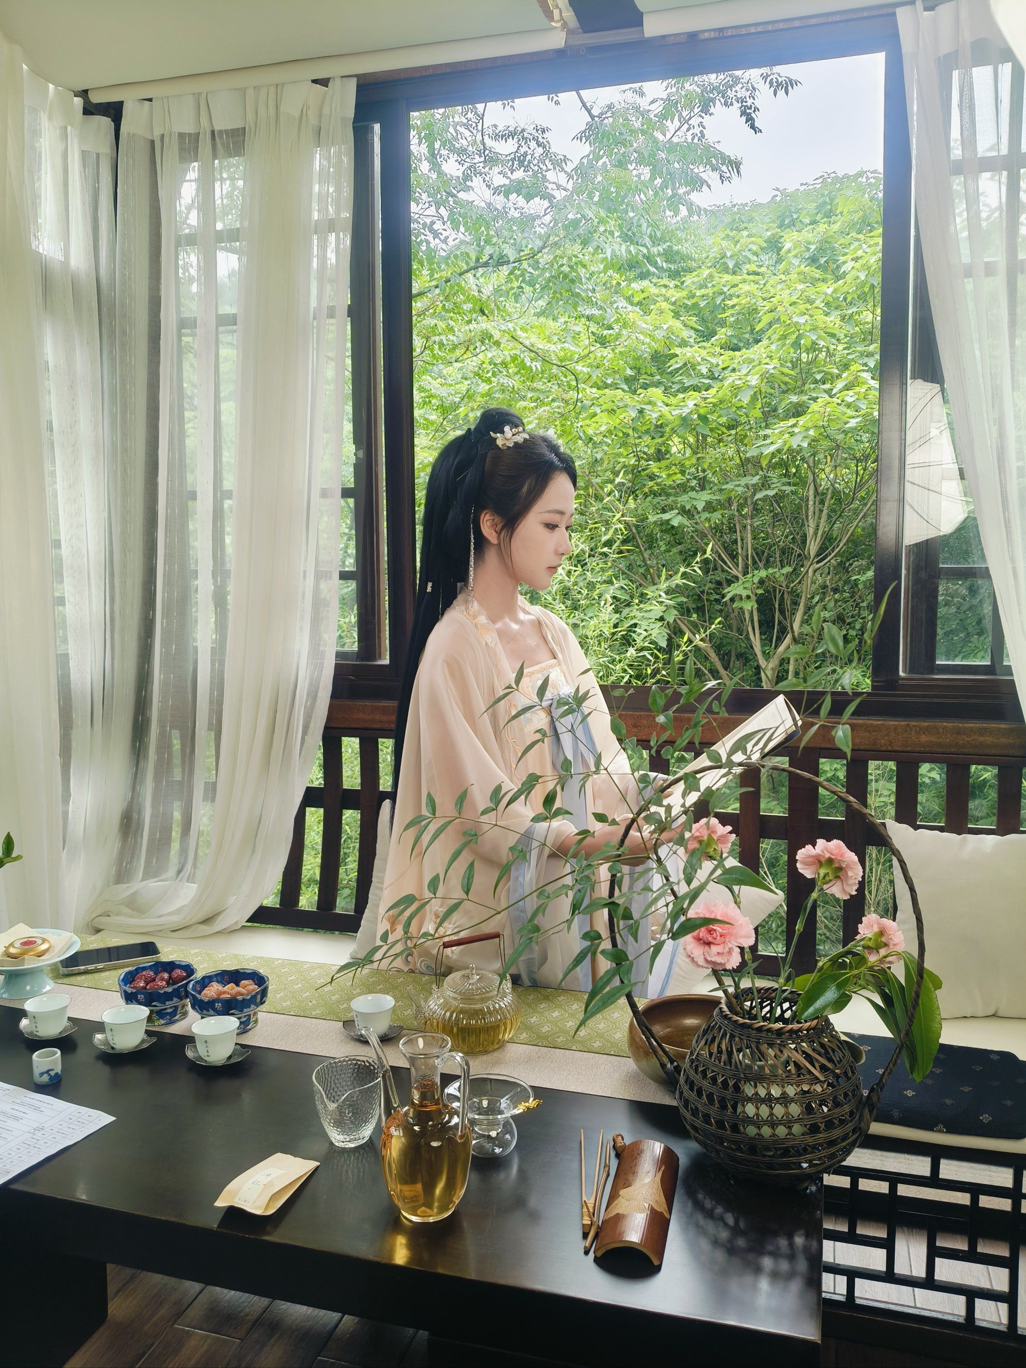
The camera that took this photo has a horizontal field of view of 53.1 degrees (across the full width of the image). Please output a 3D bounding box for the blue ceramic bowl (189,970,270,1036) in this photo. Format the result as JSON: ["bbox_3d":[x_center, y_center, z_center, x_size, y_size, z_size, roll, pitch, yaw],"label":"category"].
[{"bbox_3d":[-0.394,0.444,1.428,0.108,0.061,0.108,0,4,0],"label":"blue ceramic bowl"}]

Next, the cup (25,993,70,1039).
[{"bbox_3d":[-0.626,0.450,1.384,0.058,0.043,0.058,0,4,0],"label":"cup"}]

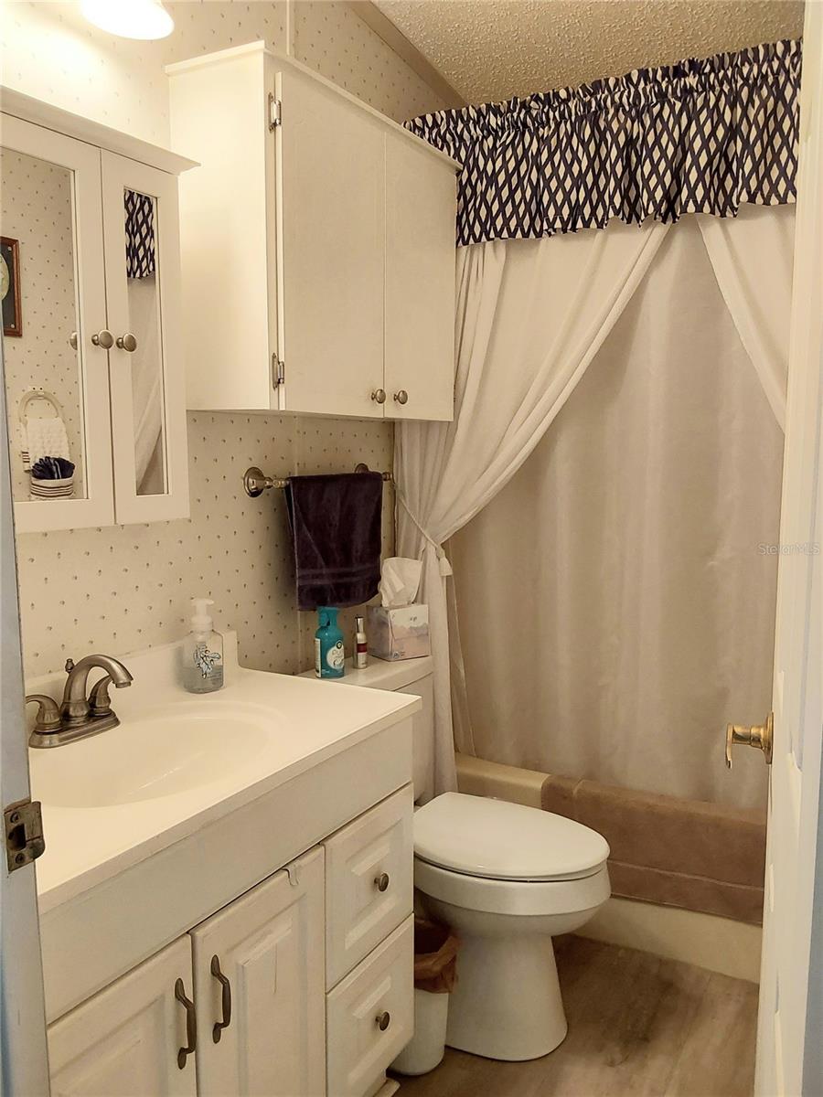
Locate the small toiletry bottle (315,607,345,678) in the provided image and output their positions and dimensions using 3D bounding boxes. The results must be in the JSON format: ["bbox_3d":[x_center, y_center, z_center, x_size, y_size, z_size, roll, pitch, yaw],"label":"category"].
[{"bbox_3d":[-0.195,0.221,2.101,0.060,0.165,0.066,0,7,0],"label":"small toiletry bottle"}]

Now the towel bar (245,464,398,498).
[{"bbox_3d":[-0.200,-0.172,2.126,0.085,0.060,0.510,4,7,29],"label":"towel bar"}]

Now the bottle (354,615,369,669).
[{"bbox_3d":[-0.124,0.230,2.182,0.034,0.130,0.034,0,7,0],"label":"bottle"}]

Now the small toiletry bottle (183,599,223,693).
[{"bbox_3d":[-0.412,0.191,1.763,0.068,0.178,0.052,-5,8,-39],"label":"small toiletry bottle"}]

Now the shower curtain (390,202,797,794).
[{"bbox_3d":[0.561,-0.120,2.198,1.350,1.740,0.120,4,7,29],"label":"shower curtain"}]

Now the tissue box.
[{"bbox_3d":[-0.040,0.215,2.321,0.114,0.128,0.112,-5,8,-37],"label":"tissue box"}]

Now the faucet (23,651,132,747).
[{"bbox_3d":[-0.512,0.244,1.449,0.165,0.146,0.195,4,7,29],"label":"faucet"}]

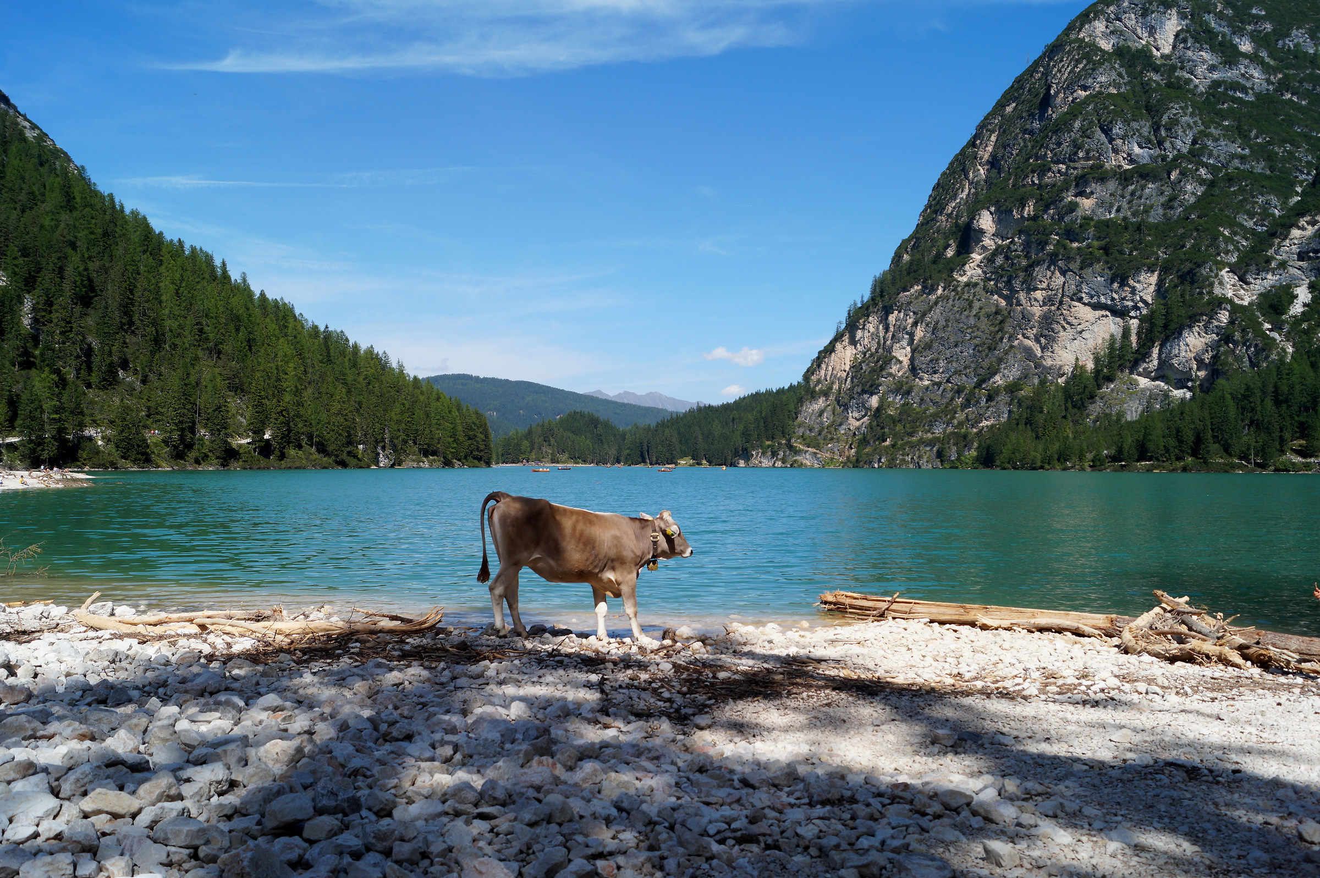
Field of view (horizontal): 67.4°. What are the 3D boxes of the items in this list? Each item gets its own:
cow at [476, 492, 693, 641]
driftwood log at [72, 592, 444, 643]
[{"bbox_3d":[-0.713,1.197,9.300,2.020,1.380,0.540,0,-2,-9],"label":"cow"},{"bbox_3d":[-3.880,1.680,9.500,3.550,0.360,0.650,0,-2,2],"label":"driftwood log"}]

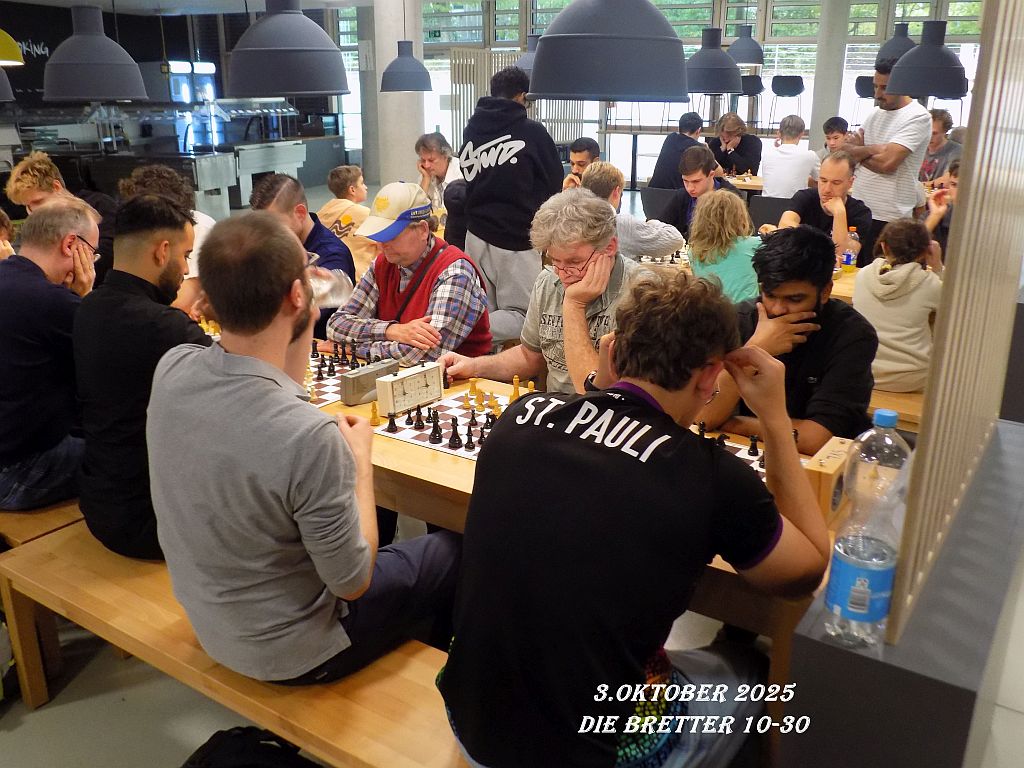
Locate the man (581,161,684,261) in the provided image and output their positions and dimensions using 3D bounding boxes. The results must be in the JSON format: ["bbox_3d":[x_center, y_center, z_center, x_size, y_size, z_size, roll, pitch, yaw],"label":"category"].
[{"bbox_3d":[0.511,-0.486,4.707,0.540,1.310,0.820,12,22,33],"label":"man"}]

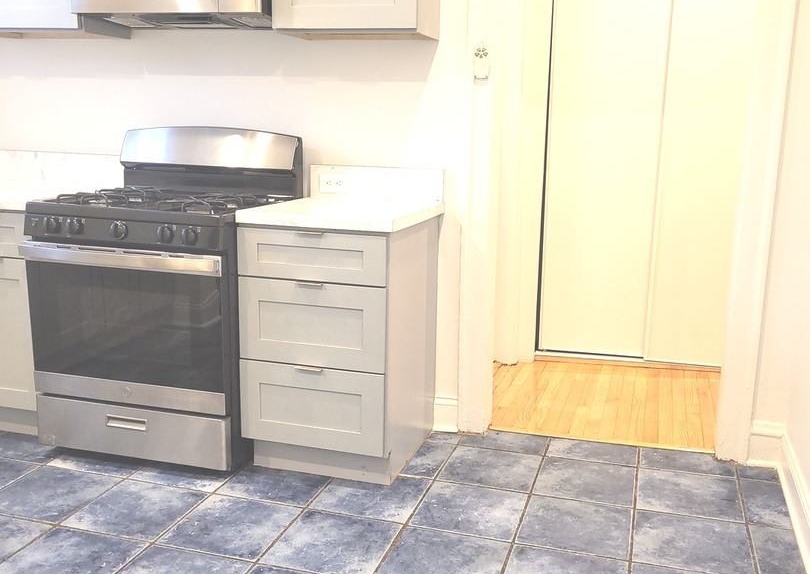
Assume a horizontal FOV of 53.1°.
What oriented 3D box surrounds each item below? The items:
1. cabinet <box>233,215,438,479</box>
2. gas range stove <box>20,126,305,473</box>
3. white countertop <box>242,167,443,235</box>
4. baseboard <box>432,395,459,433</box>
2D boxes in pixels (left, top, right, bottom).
[{"bbox_3d":[-0.220,0.184,2.929,0.512,0.876,0.638,5,12,15],"label":"cabinet"},{"bbox_3d":[-0.857,-0.003,3.032,0.767,1.172,0.685,5,12,15],"label":"gas range stove"},{"bbox_3d":[-0.195,-0.320,2.816,0.525,0.158,0.652,5,12,15],"label":"white countertop"},{"bbox_3d":[0.160,0.508,3.210,0.102,0.147,0.018,5,12,15],"label":"baseboard"}]

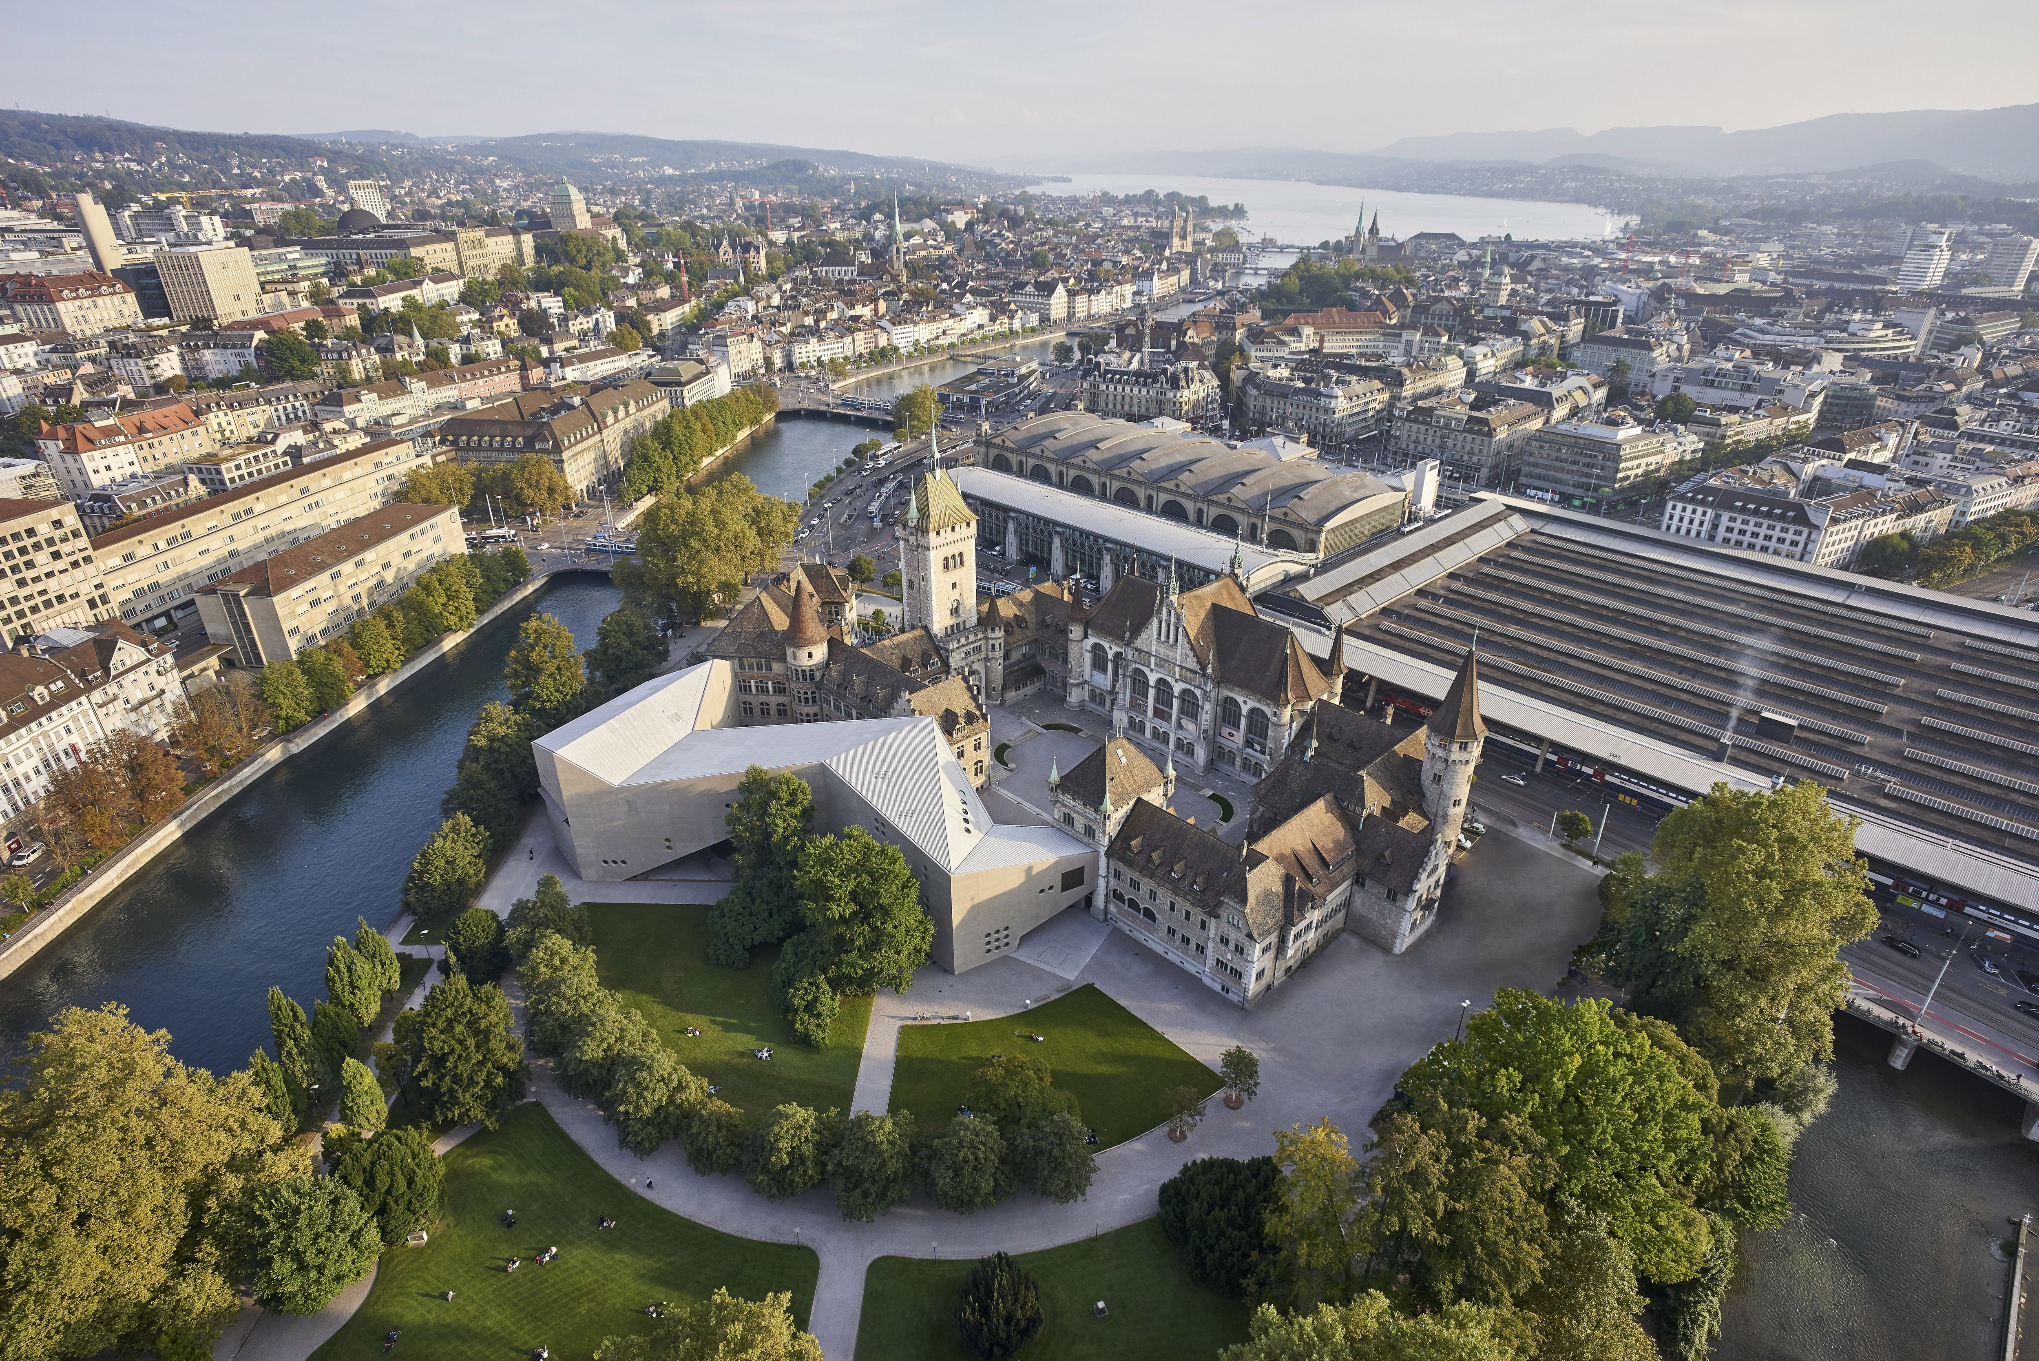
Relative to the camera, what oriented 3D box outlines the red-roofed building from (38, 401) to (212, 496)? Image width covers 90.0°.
[{"bbox_3d":[-263.820,-68.258,304.424,14.090,21.377,36.561,8,28,15],"label":"red-roofed building"}]

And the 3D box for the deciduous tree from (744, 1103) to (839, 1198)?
[{"bbox_3d":[-25.230,51.750,111.030,9.800,10.800,9.800,0,26,0],"label":"deciduous tree"}]

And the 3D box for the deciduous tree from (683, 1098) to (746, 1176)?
[{"bbox_3d":[-34.599,52.252,115.707,7.579,9.328,7.579,0,27,0],"label":"deciduous tree"}]

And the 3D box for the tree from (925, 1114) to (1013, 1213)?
[{"bbox_3d":[-6.030,57.290,120.070,10.200,12.000,10.200,-2,27,-4],"label":"tree"}]

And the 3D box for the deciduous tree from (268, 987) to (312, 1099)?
[{"bbox_3d":[-86.270,43.380,121.000,4.000,17.500,4.000,0,26,0],"label":"deciduous tree"}]

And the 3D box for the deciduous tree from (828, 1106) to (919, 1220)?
[{"bbox_3d":[-16.902,56.140,117.500,10.100,13.600,10.100,0,27,0],"label":"deciduous tree"}]

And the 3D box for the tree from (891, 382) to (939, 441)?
[{"bbox_3d":[-44.097,-112.687,431.692,19.900,24.500,19.900,0,27,0],"label":"tree"}]

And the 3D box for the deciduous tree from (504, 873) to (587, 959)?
[{"bbox_3d":[-66.830,33.590,144.110,10.400,14.300,10.400,0,26,0],"label":"deciduous tree"}]

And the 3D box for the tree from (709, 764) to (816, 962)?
[{"bbox_3d":[-37.549,29.021,149.586,14.300,33.000,14.300,0,27,0],"label":"tree"}]

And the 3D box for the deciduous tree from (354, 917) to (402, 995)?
[{"bbox_3d":[-86.110,37.430,136.700,4.800,14.200,4.800,0,26,0],"label":"deciduous tree"}]

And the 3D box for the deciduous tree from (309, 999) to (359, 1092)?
[{"bbox_3d":[-83.770,44.000,124.560,4.300,13.200,4.300,0,26,0],"label":"deciduous tree"}]

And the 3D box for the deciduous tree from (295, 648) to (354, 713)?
[{"bbox_3d":[-144.101,0.970,212.085,9.037,12.924,9.328,0,27,0],"label":"deciduous tree"}]

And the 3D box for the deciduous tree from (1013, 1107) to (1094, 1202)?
[{"bbox_3d":[3.998,56.175,120.452,10.000,10.800,10.000,0,27,0],"label":"deciduous tree"}]

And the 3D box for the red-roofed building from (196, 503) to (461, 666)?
[{"bbox_3d":[-181.050,-29.560,275.000,20.600,22.800,71.700,3,27,6],"label":"red-roofed building"}]

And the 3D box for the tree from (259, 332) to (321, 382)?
[{"bbox_3d":[-261.210,-115.050,365.410,17.000,18.000,17.000,0,26,0],"label":"tree"}]

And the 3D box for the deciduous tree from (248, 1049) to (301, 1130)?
[{"bbox_3d":[-92.211,51.299,126.527,4.300,14.300,4.300,0,27,0],"label":"deciduous tree"}]

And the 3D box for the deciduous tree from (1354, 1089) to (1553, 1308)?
[{"bbox_3d":[46.197,55.719,109.381,20.000,21.500,20.000,0,27,0],"label":"deciduous tree"}]

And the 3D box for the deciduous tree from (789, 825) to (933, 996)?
[{"bbox_3d":[-22.741,34.104,147.805,20.300,25.500,20.300,0,27,0],"label":"deciduous tree"}]

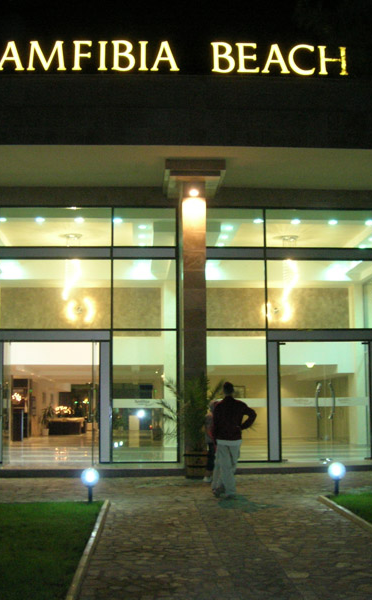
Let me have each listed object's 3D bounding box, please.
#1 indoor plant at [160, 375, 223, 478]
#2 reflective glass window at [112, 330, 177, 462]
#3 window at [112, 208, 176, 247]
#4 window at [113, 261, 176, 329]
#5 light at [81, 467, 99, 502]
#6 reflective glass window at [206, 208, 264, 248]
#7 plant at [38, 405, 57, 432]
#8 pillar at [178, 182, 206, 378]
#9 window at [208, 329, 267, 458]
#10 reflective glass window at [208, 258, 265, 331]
[{"bbox_3d":[0.110,2.284,14.263,1.146,1.857,1.050,0,-6,-3],"label":"indoor plant"},{"bbox_3d":[-0.805,1.894,15.425,1.274,2.572,0.080,0,-6,-3],"label":"reflective glass window"},{"bbox_3d":[-0.865,-1.514,16.401,1.334,0.806,0.080,0,-6,-3],"label":"window"},{"bbox_3d":[-0.851,-0.122,16.244,1.332,1.468,0.080,0,-6,-3],"label":"window"},{"bbox_3d":[-1.361,2.636,11.180,0.250,0.505,0.250,0,-6,-3],"label":"light"},{"bbox_3d":[1.011,-1.458,15.953,1.192,0.816,0.100,0,-7,-2],"label":"reflective glass window"},{"bbox_3d":[-4.165,3.601,23.633,0.481,0.977,0.480,0,-6,-3],"label":"plant"},{"bbox_3d":[0.143,0.480,15.502,0.436,5.474,1.250,0,-6,-3],"label":"pillar"},{"bbox_3d":[0.988,1.898,15.533,1.252,2.571,0.080,0,-6,-3],"label":"window"},{"bbox_3d":[1.001,-0.109,15.791,1.200,1.428,0.100,0,-7,-2],"label":"reflective glass window"}]

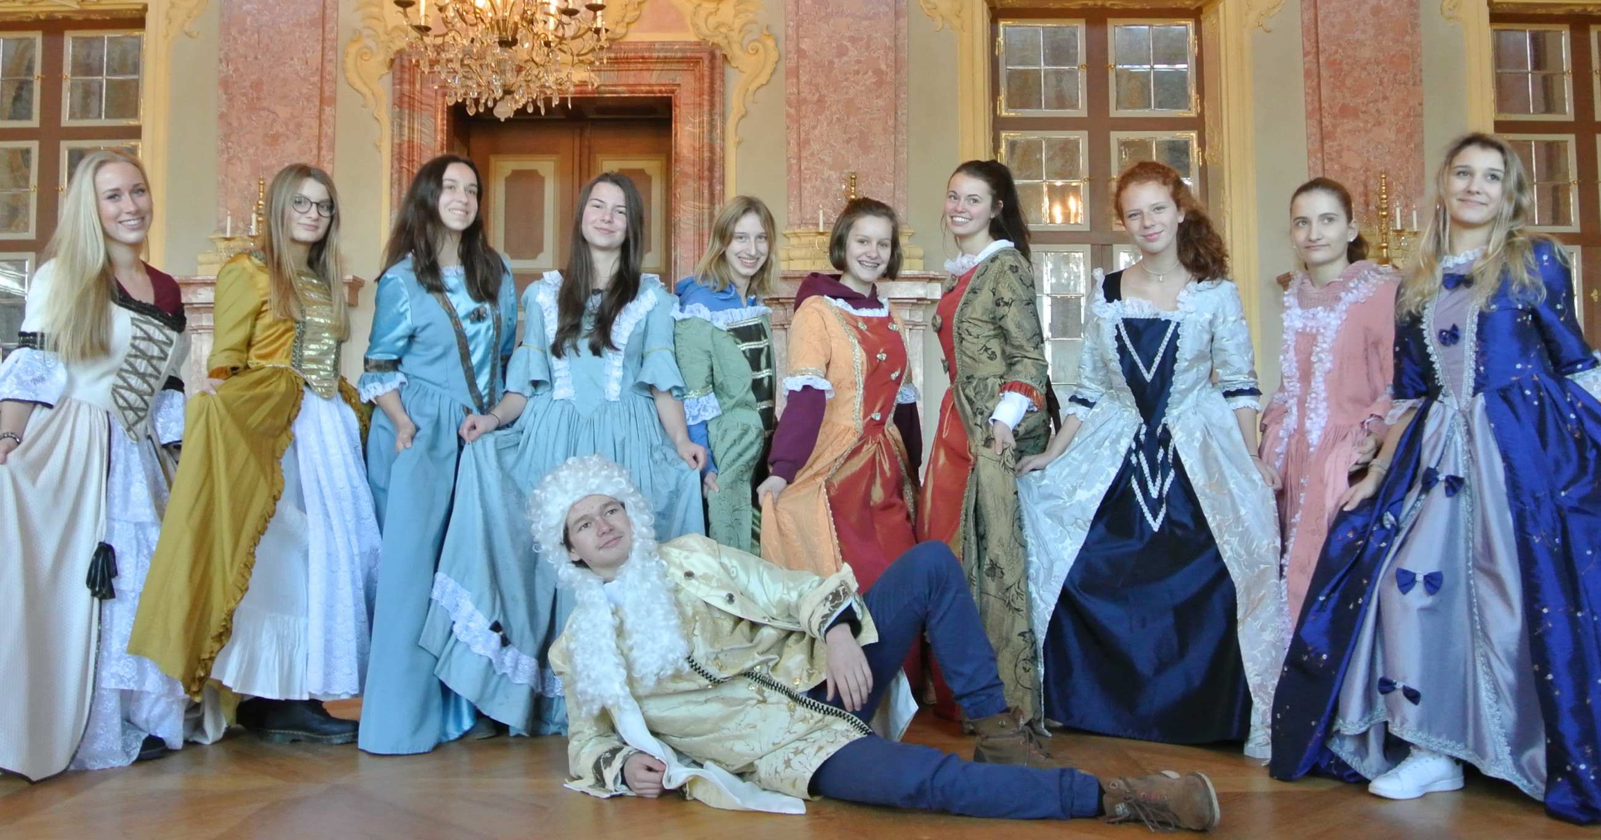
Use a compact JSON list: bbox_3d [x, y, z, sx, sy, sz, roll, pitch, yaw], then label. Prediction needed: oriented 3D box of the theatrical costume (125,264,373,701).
[{"bbox_3d":[-1.601,0.183,3.550,0.540,1.340,0.700,-4,-5,44],"label":"theatrical costume"}]

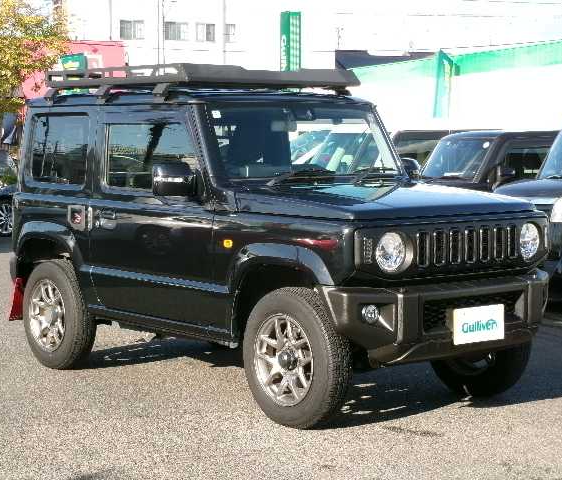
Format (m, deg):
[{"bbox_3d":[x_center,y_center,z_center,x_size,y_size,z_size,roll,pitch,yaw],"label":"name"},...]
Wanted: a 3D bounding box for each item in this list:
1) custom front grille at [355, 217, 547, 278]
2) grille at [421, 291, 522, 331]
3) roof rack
[{"bbox_3d":[0.856,0.039,6.903,1.273,0.273,0.111,-4,5,-38],"label":"custom front grille"},{"bbox_3d":[0.905,0.330,6.864,0.697,0.167,0.056,-4,5,-38],"label":"grille"},{"bbox_3d":[-0.489,-0.902,8.531,1.232,0.192,1.535,-4,5,-38],"label":"roof rack"}]

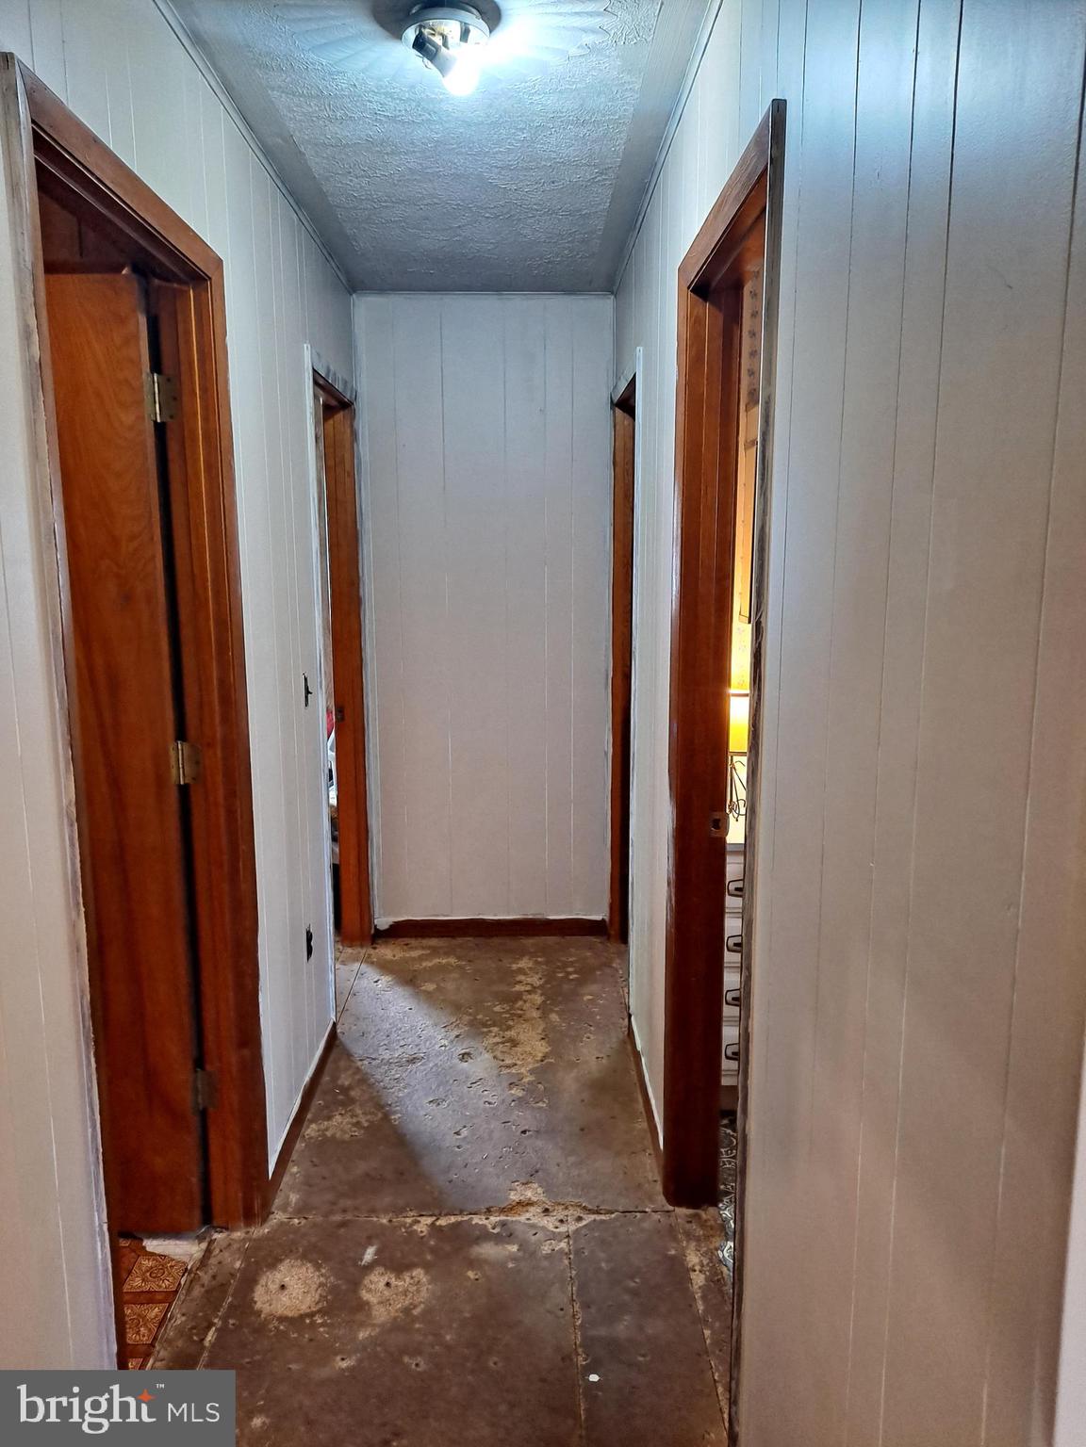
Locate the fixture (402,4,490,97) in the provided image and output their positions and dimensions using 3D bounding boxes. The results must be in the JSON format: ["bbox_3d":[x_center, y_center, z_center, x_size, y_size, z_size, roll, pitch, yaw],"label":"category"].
[{"bbox_3d":[-0.167,-1.153,1.810,0.155,0.145,0.160,0,10,-1],"label":"fixture"}]

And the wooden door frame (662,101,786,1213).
[{"bbox_3d":[0.359,0.166,1.924,0.140,2.100,0.813,0,10,-1],"label":"wooden door frame"}]

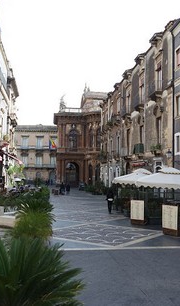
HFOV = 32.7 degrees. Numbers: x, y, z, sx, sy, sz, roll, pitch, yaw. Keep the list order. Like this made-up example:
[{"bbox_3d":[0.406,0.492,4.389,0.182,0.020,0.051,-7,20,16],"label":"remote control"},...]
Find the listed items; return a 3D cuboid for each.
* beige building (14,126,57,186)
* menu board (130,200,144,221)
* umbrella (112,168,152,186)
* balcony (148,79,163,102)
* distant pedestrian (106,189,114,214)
[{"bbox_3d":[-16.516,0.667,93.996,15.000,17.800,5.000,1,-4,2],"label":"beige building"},{"bbox_3d":[2.598,3.108,16.162,0.760,1.240,0.400,-1,-4,27],"label":"menu board"},{"bbox_3d":[3.061,2.422,18.231,3.100,2.960,3.100,0,-4,8],"label":"umbrella"},{"bbox_3d":[5.592,-5.176,26.034,0.700,1.450,1.600,1,-4,-9],"label":"balcony"},{"bbox_3d":[1.353,3.218,20.599,0.520,1.740,0.340,1,-4,-5],"label":"distant pedestrian"}]

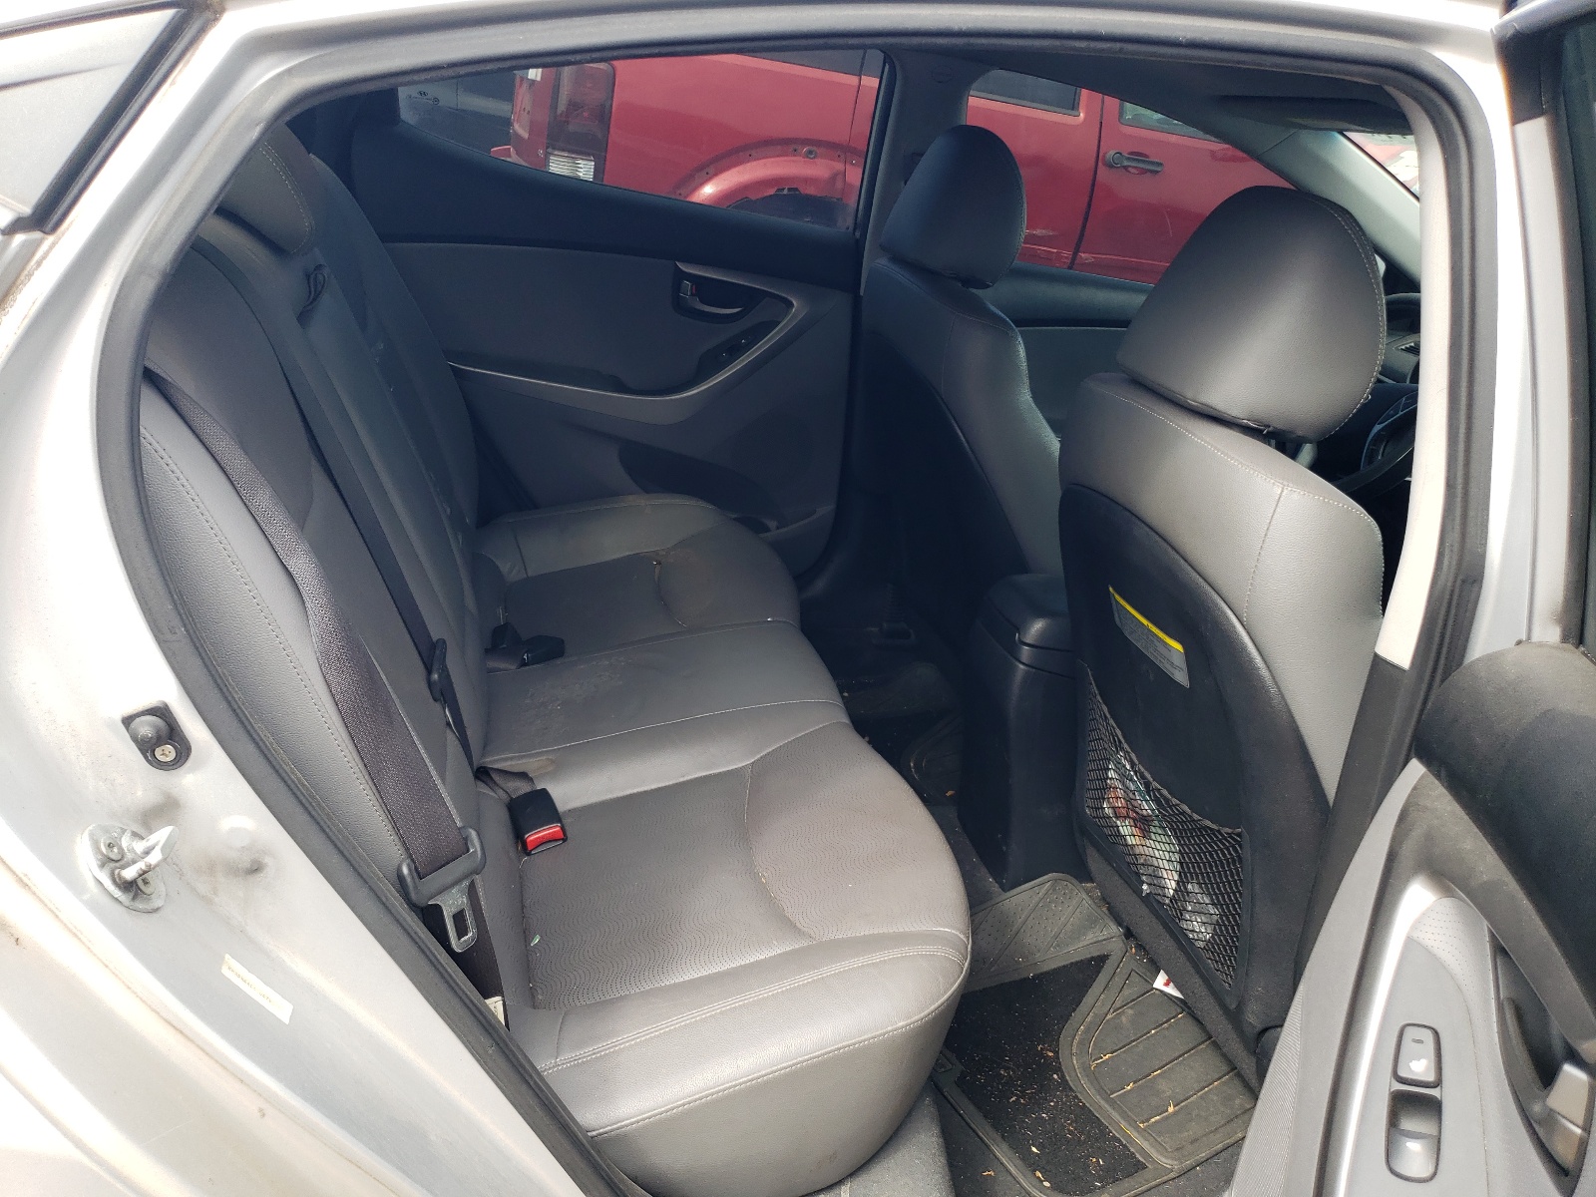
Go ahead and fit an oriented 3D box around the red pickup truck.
[{"bbox_3d":[0.968,-1.734,5.227,4.700,1.780,1.870,-1,25,-23],"label":"red pickup truck"}]

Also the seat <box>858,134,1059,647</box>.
[{"bbox_3d":[0.498,-0.214,1.896,0.840,0.930,0.530,2,24,-17],"label":"seat"}]

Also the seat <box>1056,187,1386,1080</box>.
[{"bbox_3d":[0.675,0.077,1.273,0.840,0.930,0.530,2,24,-17],"label":"seat"}]

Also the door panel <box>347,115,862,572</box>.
[{"bbox_3d":[-0.309,-0.360,1.958,0.810,0.670,0.130,2,24,-17],"label":"door panel"}]

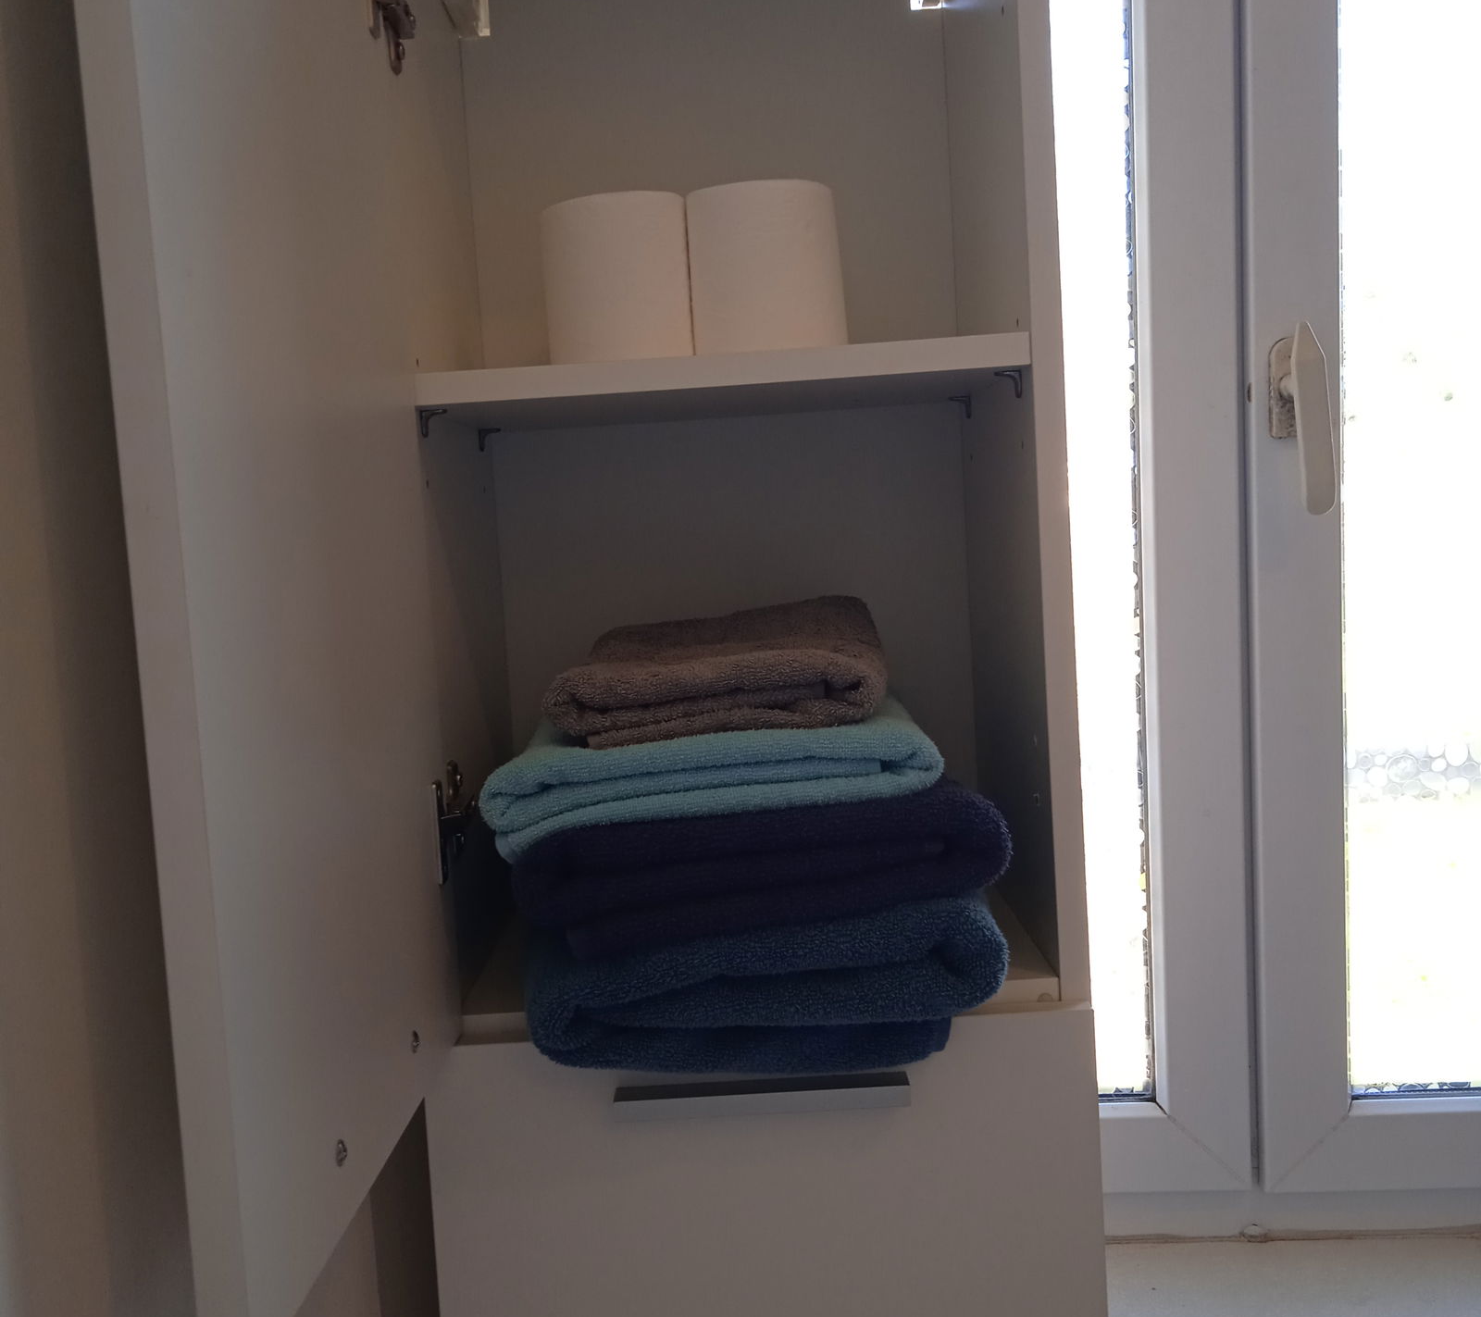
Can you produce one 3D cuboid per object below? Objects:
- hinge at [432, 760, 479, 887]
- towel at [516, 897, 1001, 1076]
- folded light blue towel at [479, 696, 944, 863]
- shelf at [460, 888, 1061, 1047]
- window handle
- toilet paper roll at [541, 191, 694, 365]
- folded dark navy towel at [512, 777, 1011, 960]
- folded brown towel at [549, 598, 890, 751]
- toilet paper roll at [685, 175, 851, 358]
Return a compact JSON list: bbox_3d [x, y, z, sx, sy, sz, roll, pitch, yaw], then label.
[{"bbox_3d":[-0.148,0.085,0.838,0.021,0.062,0.076,-4,6,1],"label":"hinge"},{"bbox_3d":[0.013,0.151,0.906,0.231,0.065,0.296,-4,6,1],"label":"towel"},{"bbox_3d":[-0.014,0.044,0.891,0.221,0.048,0.286,-4,6,1],"label":"folded light blue towel"},{"bbox_3d":[0.010,0.173,0.979,0.318,0.016,0.277,-4,6,1],"label":"shelf"},{"bbox_3d":[0.406,-0.172,1.151,0.032,0.140,0.052,-4,6,1],"label":"window handle"},{"bbox_3d":[-0.070,-0.211,0.921,0.084,0.098,0.084,-4,6,0],"label":"toilet paper roll"},{"bbox_3d":[0.011,0.091,0.902,0.237,0.068,0.293,-4,6,1],"label":"folded dark navy towel"},{"bbox_3d":[-0.011,0.005,0.881,0.164,0.045,0.280,-4,6,1],"label":"folded brown towel"},{"bbox_3d":[0.015,-0.216,0.920,0.088,0.098,0.087,-4,6,0],"label":"toilet paper roll"}]

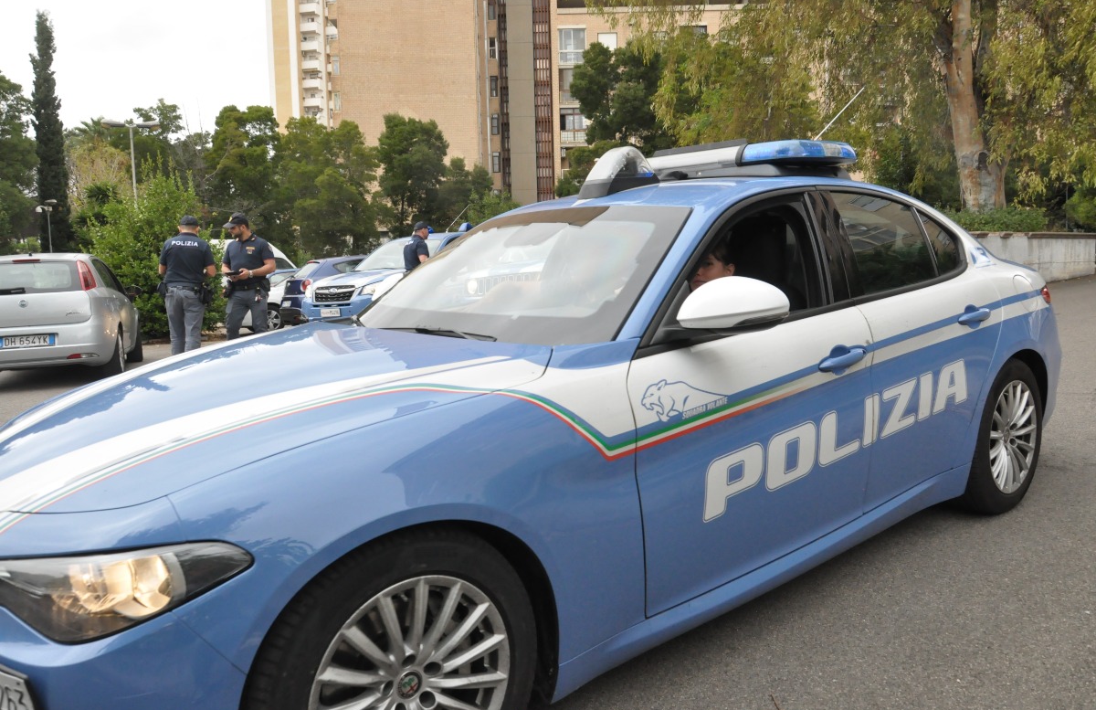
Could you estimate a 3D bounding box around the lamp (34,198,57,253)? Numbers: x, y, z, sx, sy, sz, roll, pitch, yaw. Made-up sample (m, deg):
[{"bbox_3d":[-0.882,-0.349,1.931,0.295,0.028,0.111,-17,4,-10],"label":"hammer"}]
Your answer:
[{"bbox_3d":[-26.254,-5.461,43.239,0.600,5.360,1.100,-7,8,-36],"label":"lamp"}]

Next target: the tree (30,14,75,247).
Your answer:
[{"bbox_3d":[-24.744,-10.399,41.000,2.300,13.600,2.300,-2,5,0],"label":"tree"}]

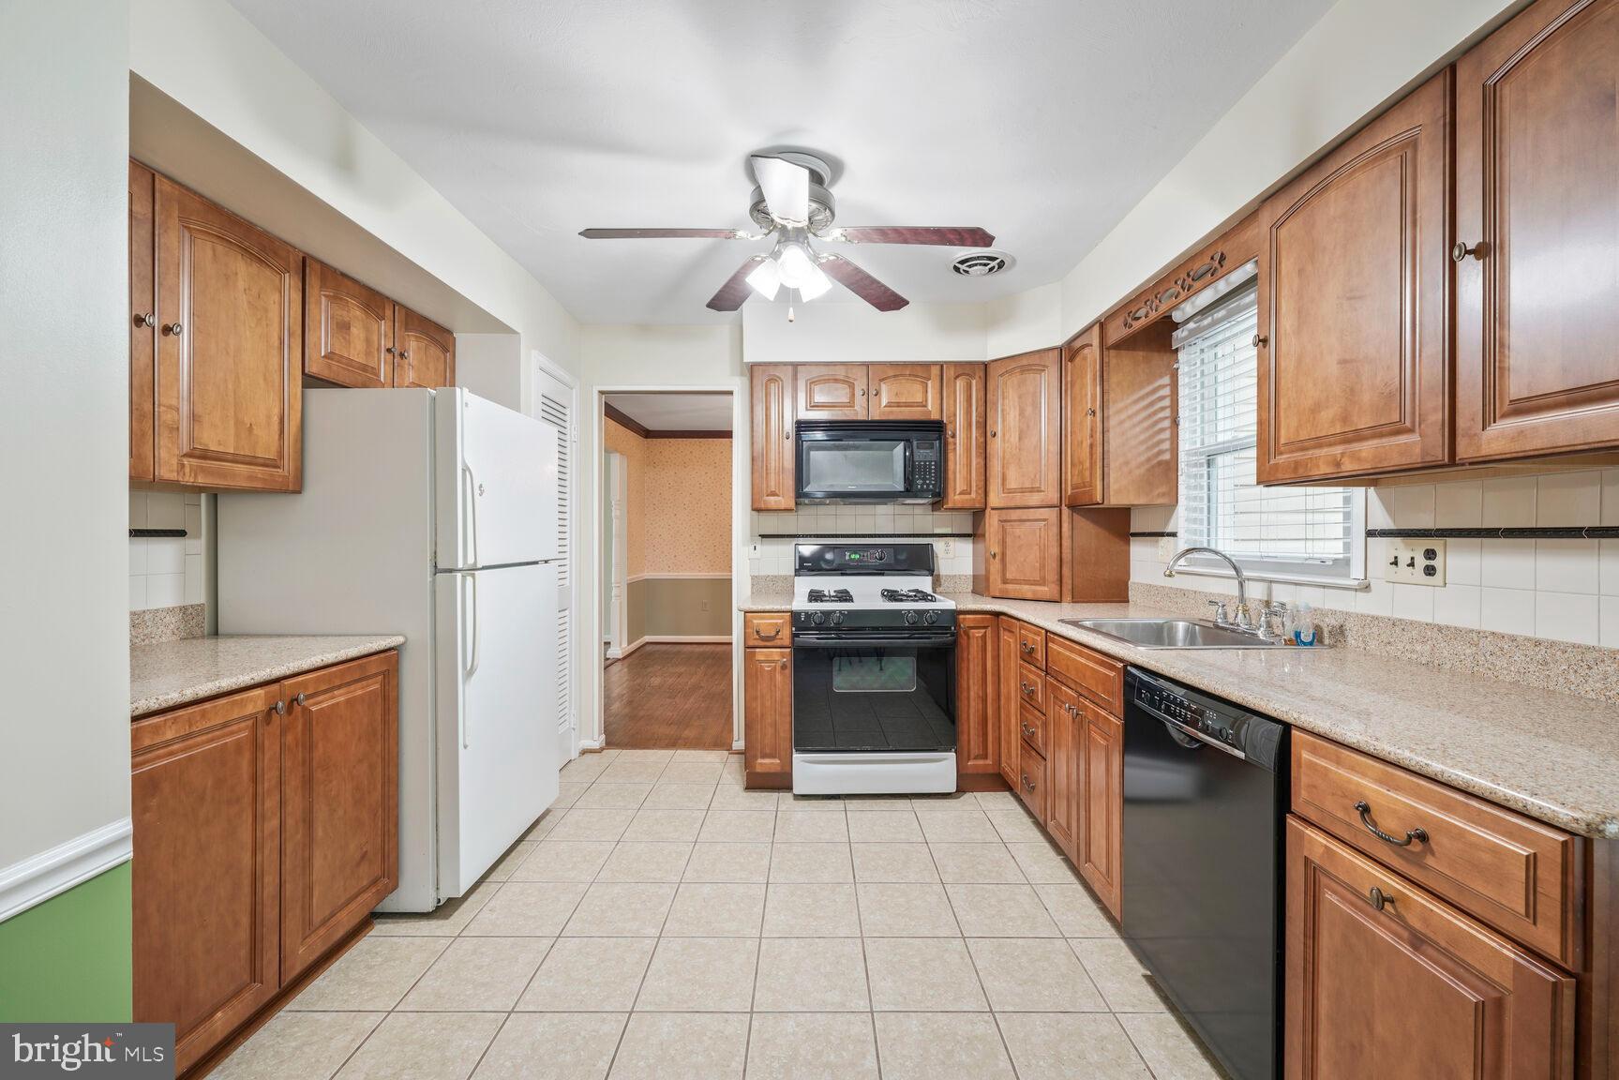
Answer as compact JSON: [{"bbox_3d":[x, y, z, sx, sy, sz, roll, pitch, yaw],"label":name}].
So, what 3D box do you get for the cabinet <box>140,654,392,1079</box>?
[{"bbox_3d":[-1.625,0.790,1.574,0.610,0.880,0.910,0,0,0],"label":"cabinet"}]

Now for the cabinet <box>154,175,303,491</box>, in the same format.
[{"bbox_3d":[-1.770,-0.523,1.772,0.330,0.755,0.452,0,0,0],"label":"cabinet"}]

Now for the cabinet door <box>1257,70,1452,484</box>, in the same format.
[{"bbox_3d":[1.200,-0.510,1.425,0.030,0.737,0.505,0,0,0],"label":"cabinet door"}]

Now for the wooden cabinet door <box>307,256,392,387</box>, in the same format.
[{"bbox_3d":[-1.580,-0.700,2.180,0.030,0.370,0.420,0,0,0],"label":"wooden cabinet door"}]

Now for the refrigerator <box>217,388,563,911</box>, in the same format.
[{"bbox_3d":[-1.513,0.367,2.469,0.820,1.717,0.825,0,0,0],"label":"refrigerator"}]

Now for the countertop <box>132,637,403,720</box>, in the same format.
[{"bbox_3d":[-1.615,0.332,1.579,0.630,0.037,0.925,0,0,0],"label":"countertop"}]

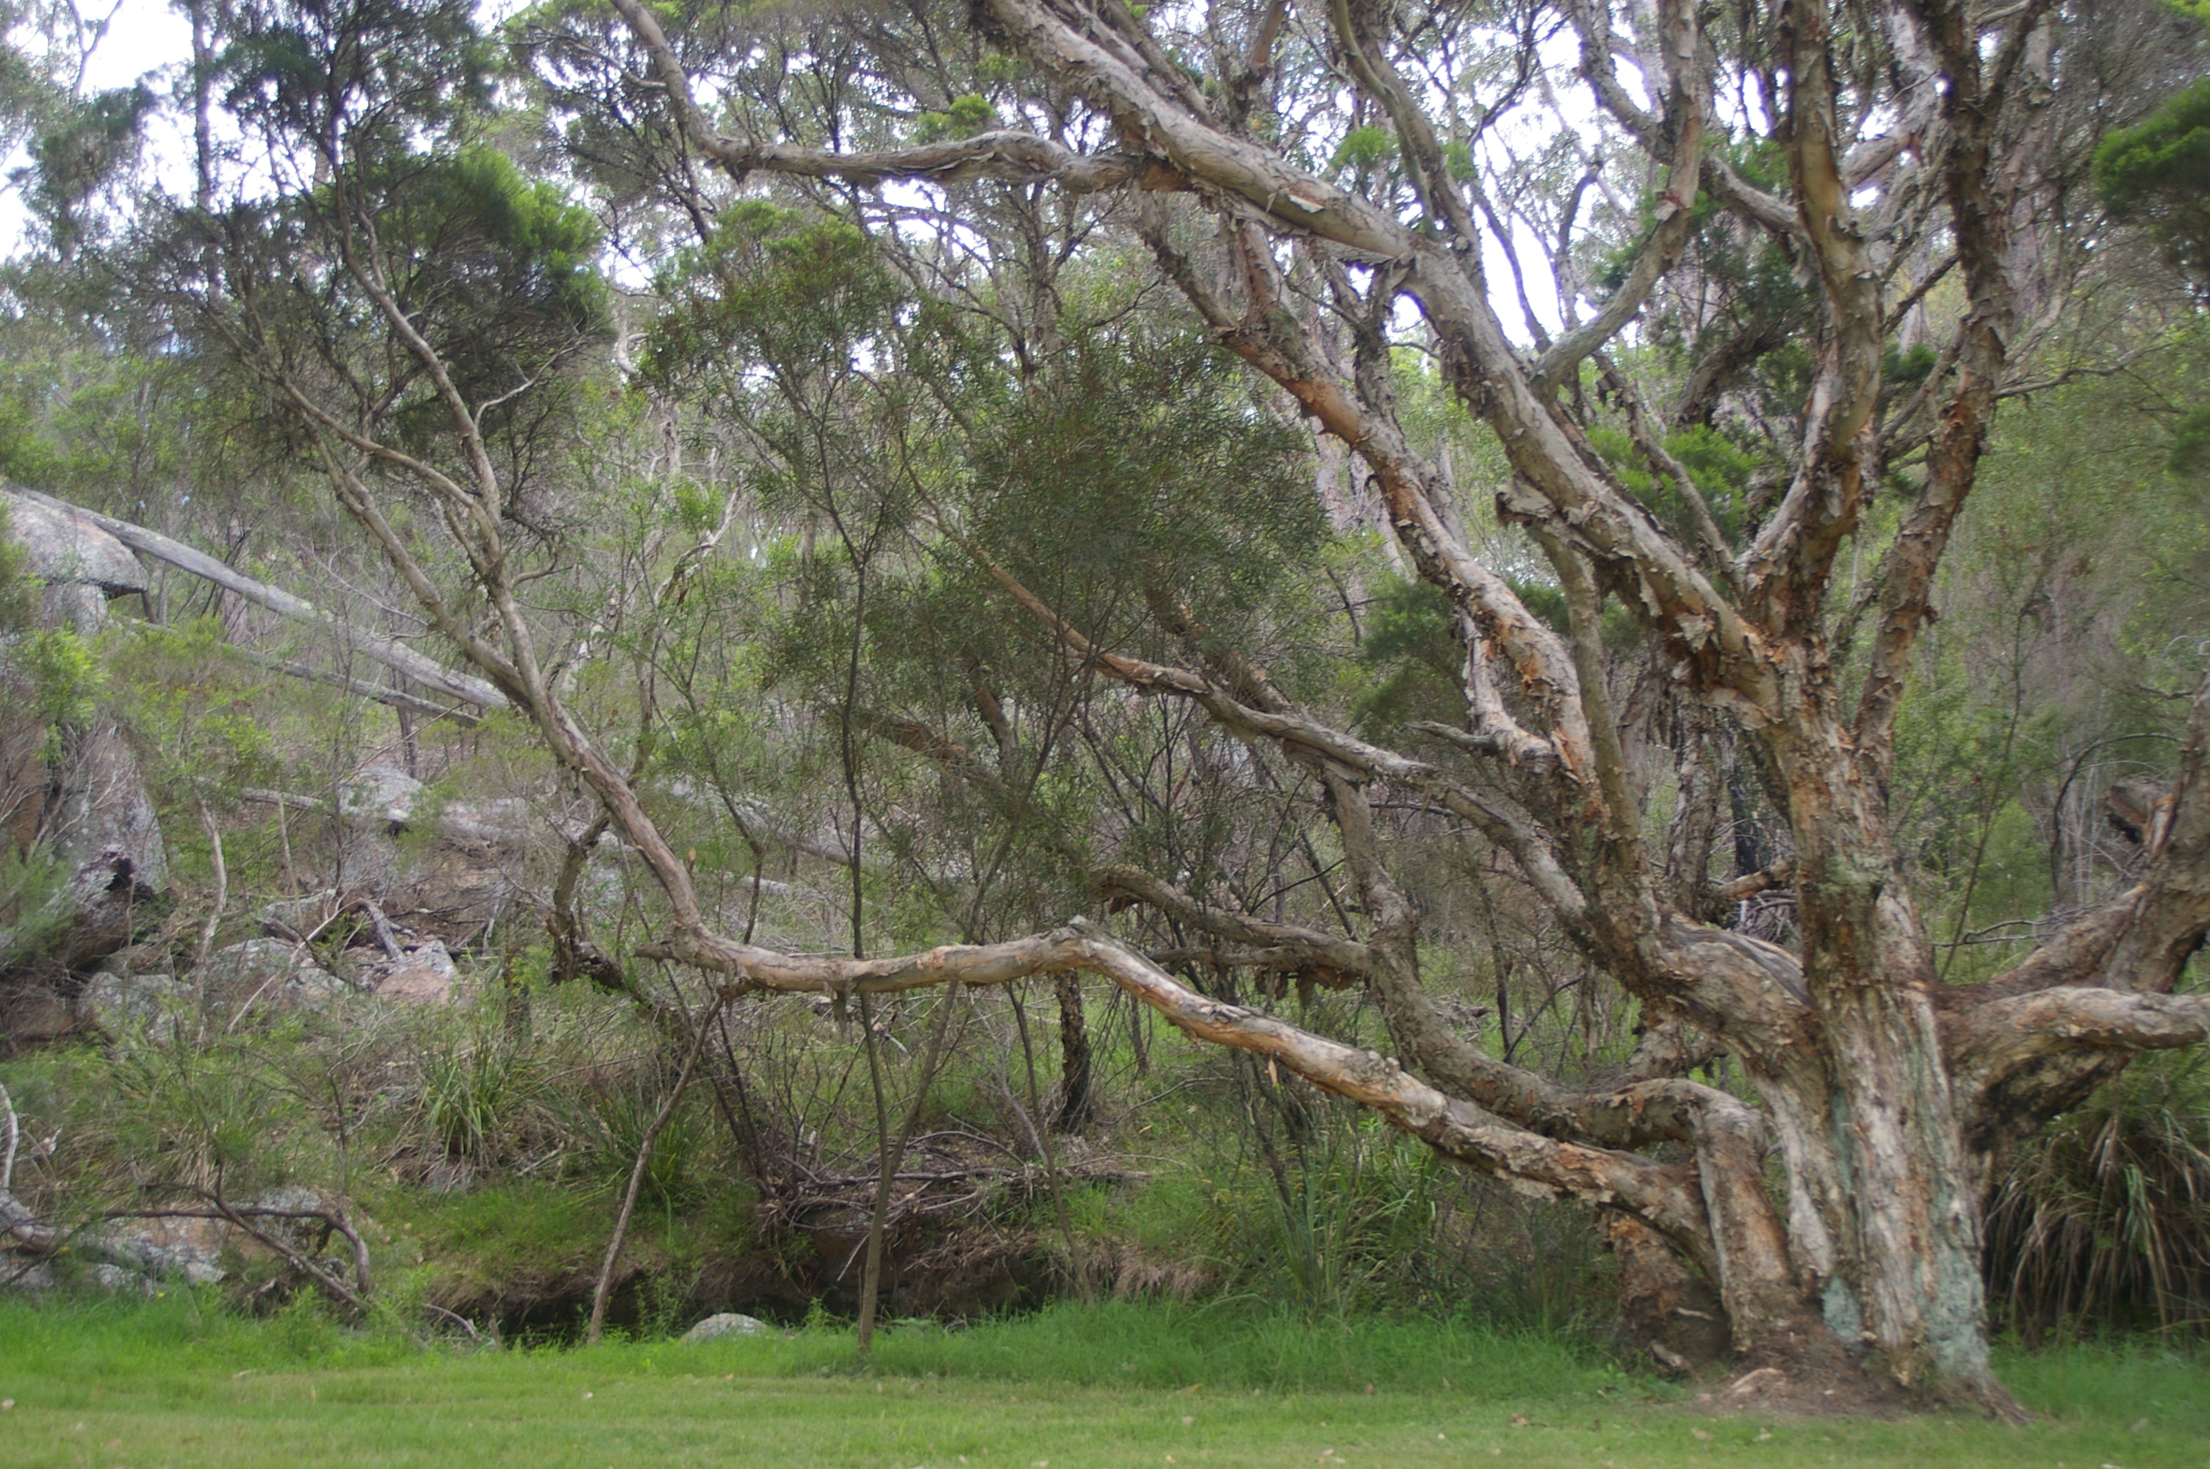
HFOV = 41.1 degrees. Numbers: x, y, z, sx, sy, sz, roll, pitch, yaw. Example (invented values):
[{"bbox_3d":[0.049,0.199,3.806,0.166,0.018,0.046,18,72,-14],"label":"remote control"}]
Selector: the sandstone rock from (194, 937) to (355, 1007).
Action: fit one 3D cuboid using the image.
[{"bbox_3d":[-5.648,1.625,20.000,1.032,0.481,0.700,1,-5,-16],"label":"sandstone rock"}]

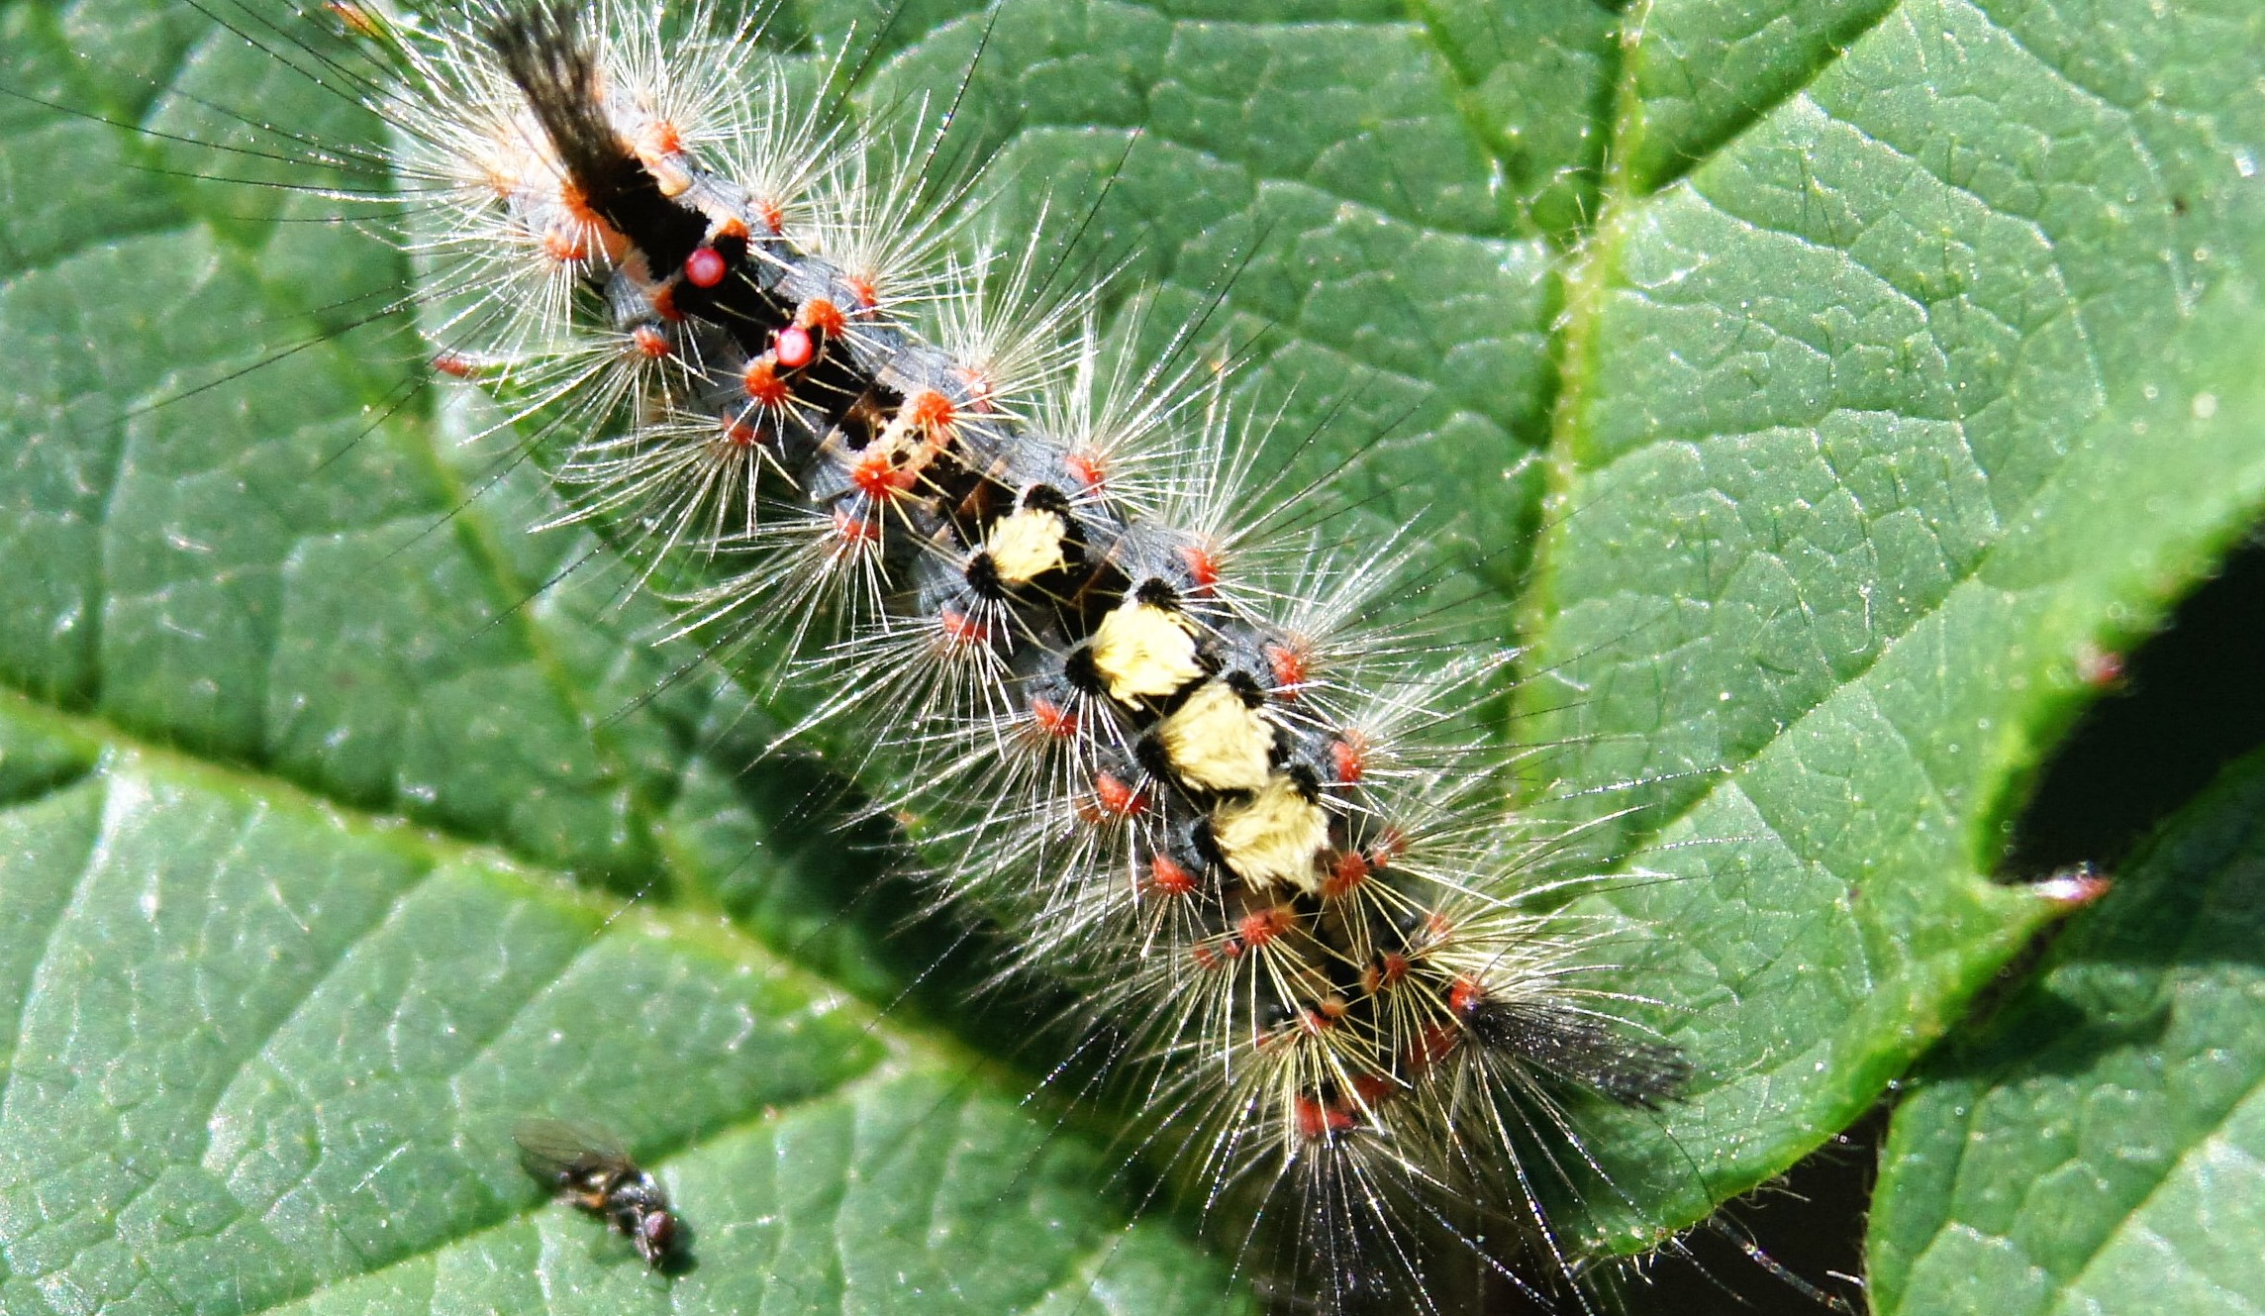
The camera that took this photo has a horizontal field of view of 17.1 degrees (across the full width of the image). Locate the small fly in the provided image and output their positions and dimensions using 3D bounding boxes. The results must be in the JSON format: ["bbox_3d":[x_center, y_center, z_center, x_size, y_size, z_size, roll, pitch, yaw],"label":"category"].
[{"bbox_3d":[-0.013,0.013,0.180,0.004,0.002,0.002,38,53,16],"label":"small fly"}]

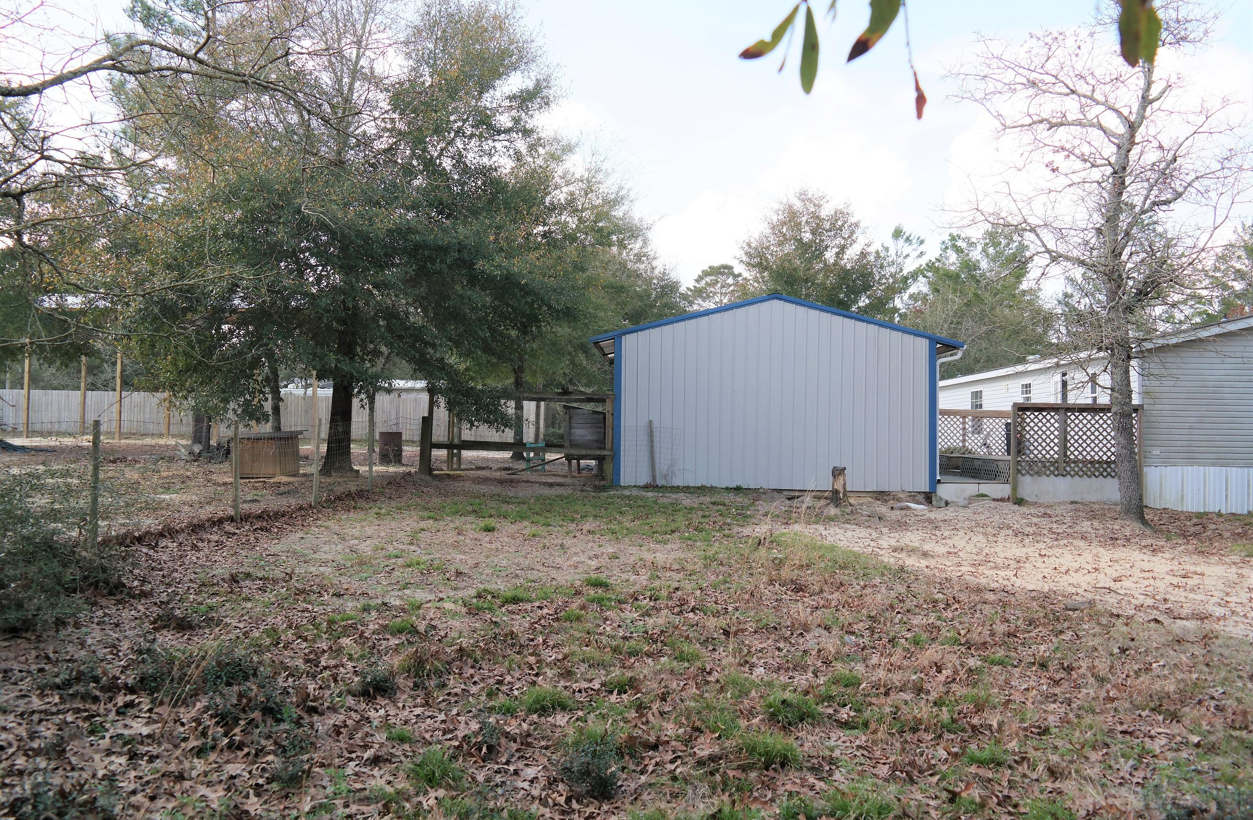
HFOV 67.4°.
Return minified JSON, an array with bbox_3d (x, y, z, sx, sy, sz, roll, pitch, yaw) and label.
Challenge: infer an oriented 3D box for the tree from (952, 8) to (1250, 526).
[{"bbox_3d":[7.724,-2.360,15.300,4.750,8.400,4.500,1,-1,2],"label":"tree"}]

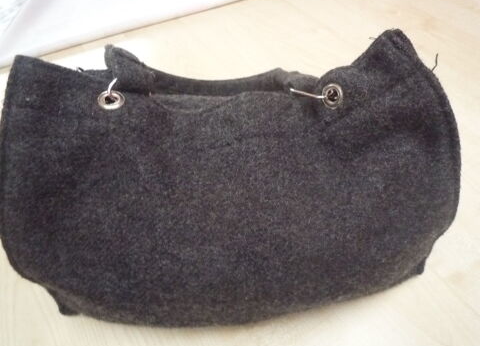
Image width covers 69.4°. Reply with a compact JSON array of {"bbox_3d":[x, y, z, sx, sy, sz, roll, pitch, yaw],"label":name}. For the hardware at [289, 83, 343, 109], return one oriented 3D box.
[{"bbox_3d":[0.067,-0.067,0.300,0.047,0.014,0.024,3,86,15],"label":"hardware"}]

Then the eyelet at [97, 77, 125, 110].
[{"bbox_3d":[-0.108,-0.066,0.288,0.022,0.013,0.028,1,73,-6],"label":"eyelet"}]

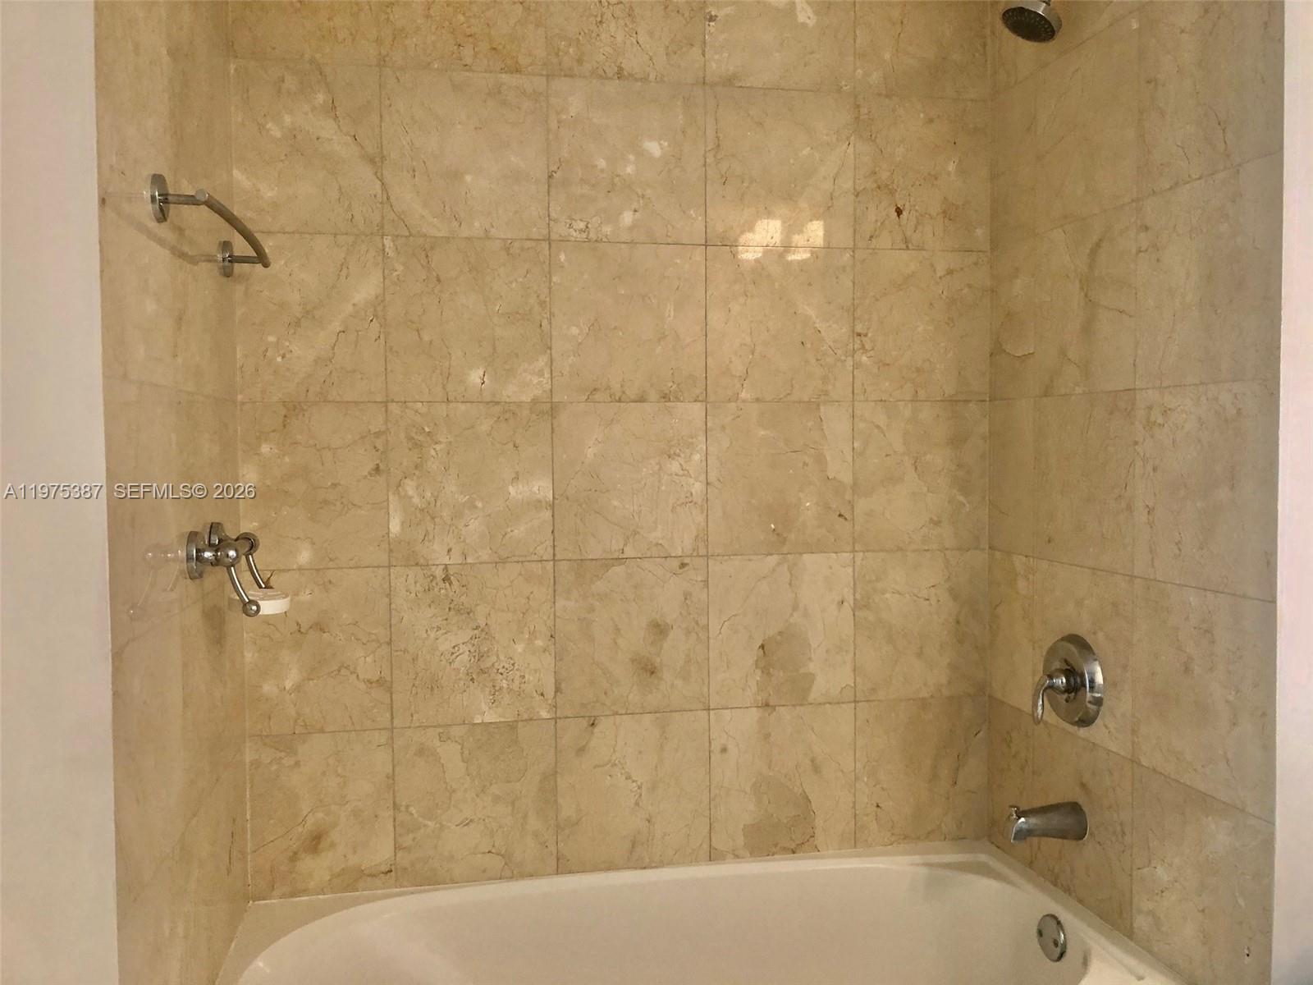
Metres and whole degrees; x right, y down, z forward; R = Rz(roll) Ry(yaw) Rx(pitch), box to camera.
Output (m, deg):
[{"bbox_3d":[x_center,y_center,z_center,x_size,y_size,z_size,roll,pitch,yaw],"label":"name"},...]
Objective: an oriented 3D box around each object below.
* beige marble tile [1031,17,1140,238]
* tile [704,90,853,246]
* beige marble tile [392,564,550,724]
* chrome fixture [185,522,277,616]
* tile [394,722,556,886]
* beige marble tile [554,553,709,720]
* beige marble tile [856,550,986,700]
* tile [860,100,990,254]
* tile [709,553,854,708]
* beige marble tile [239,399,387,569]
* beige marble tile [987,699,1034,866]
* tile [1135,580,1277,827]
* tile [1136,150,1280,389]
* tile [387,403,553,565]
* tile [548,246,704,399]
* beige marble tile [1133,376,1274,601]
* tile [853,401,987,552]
[{"bbox_3d":[0.751,-0.631,1.859,0.012,0.305,0.301,-1,3,-12],"label":"beige marble tile"},{"bbox_3d":[0.244,-0.637,2.096,0.303,0.303,0.010,-1,3,-11],"label":"tile"},{"bbox_3d":[-0.347,0.288,2.029,0.305,0.305,0.010,-1,3,-11],"label":"beige marble tile"},{"bbox_3d":[-0.648,0.117,1.641,0.092,0.133,0.210,-1,3,-11],"label":"chrome fixture"},{"bbox_3d":[-0.345,0.595,2.043,0.305,0.305,0.010,-1,3,-11],"label":"tile"},{"bbox_3d":[-0.047,0.282,2.078,0.305,0.305,0.012,-1,3,-11],"label":"beige marble tile"},{"bbox_3d":[0.549,0.273,2.206,0.292,0.305,0.010,-1,3,-11],"label":"beige marble tile"},{"bbox_3d":[0.541,-0.646,2.164,0.292,0.305,0.010,-1,3,-11],"label":"tile"},{"bbox_3d":[0.253,0.277,2.137,0.303,0.303,0.010,-1,3,-11],"label":"tile"},{"bbox_3d":[-0.625,-0.013,1.952,0.257,0.303,0.010,-1,3,-11],"label":"beige marble tile"},{"bbox_3d":[0.714,0.577,2.144,0.012,0.304,0.170,-1,3,-12],"label":"beige marble tile"},{"bbox_3d":[0.823,0.297,1.613,0.010,0.305,0.305,-1,3,-11],"label":"tile"},{"bbox_3d":[0.817,-0.315,1.577,0.014,0.305,0.306,-1,3,-11],"label":"tile"},{"bbox_3d":[-0.352,-0.018,2.019,0.305,0.305,0.014,-1,3,-11],"label":"tile"},{"bbox_3d":[-0.052,-0.327,2.050,0.305,0.305,0.012,-1,3,-11],"label":"tile"},{"bbox_3d":[0.816,-0.009,1.587,0.010,0.303,0.303,-1,3,-11],"label":"beige marble tile"},{"bbox_3d":[0.542,-0.033,2.176,0.290,0.305,0.012,-1,3,-11],"label":"tile"}]

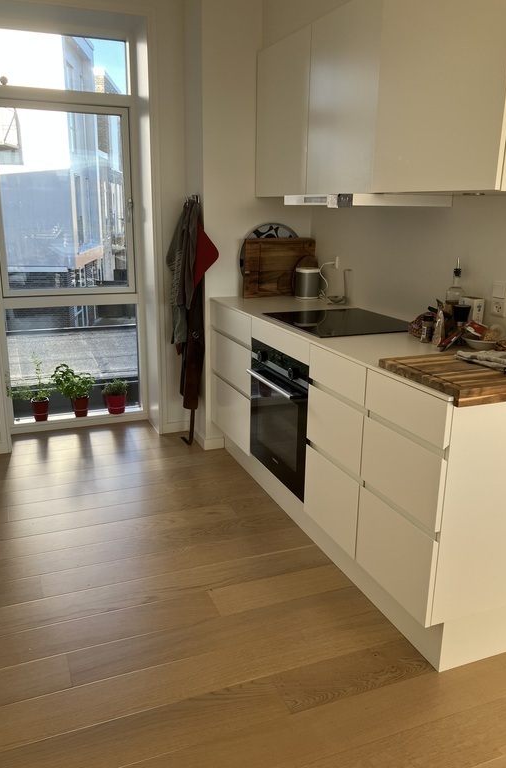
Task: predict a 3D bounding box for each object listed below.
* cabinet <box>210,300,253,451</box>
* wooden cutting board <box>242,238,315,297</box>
[{"bbox_3d":[0.142,-0.076,3.389,0.570,0.705,0.590,-6,17,-22],"label":"cabinet"},{"bbox_3d":[0.152,-0.662,3.537,0.430,0.325,0.030,-6,13,-22],"label":"wooden cutting board"}]

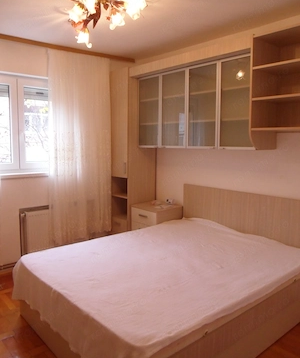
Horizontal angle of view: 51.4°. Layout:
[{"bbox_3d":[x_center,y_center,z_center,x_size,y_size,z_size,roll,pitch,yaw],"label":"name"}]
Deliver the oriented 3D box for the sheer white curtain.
[{"bbox_3d":[-0.873,-0.359,3.986,0.840,2.340,0.120,-6,10,-40],"label":"sheer white curtain"}]

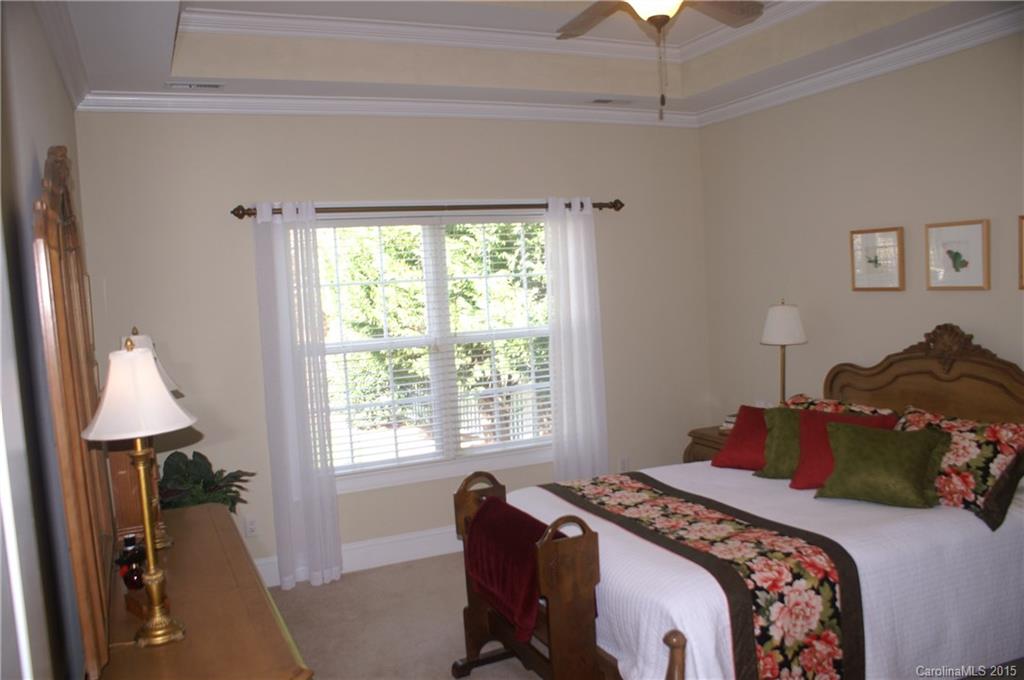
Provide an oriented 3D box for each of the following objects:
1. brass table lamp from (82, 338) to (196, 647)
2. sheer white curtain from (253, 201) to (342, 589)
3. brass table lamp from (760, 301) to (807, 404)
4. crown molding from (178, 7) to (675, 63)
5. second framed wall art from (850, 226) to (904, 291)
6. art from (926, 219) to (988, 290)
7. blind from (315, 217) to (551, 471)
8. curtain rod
[{"bbox_3d":[-0.936,0.394,1.959,0.293,0.790,0.293,-6,6,-24],"label":"brass table lamp"},{"bbox_3d":[-1.196,0.323,4.284,0.385,2.150,0.100,-6,6,-24],"label":"sheer white curtain"},{"bbox_3d":[1.597,0.160,4.527,0.280,0.800,0.280,-6,6,-24],"label":"brass table lamp"},{"bbox_3d":[-0.261,-1.605,4.107,2.860,0.085,0.085,-6,6,-24],"label":"crown molding"},{"bbox_3d":[1.983,-0.431,4.147,0.027,0.333,0.329,-6,6,-24],"label":"second framed wall art"},{"bbox_3d":[2.171,-0.406,3.736,0.027,0.331,0.310,-6,6,-24],"label":"art"},{"bbox_3d":[-0.410,-0.016,4.737,1.720,1.500,0.060,-6,6,-24],"label":"blind"},{"bbox_3d":[-0.377,-0.788,4.579,2.470,0.072,0.080,-6,6,-24],"label":"curtain rod"}]

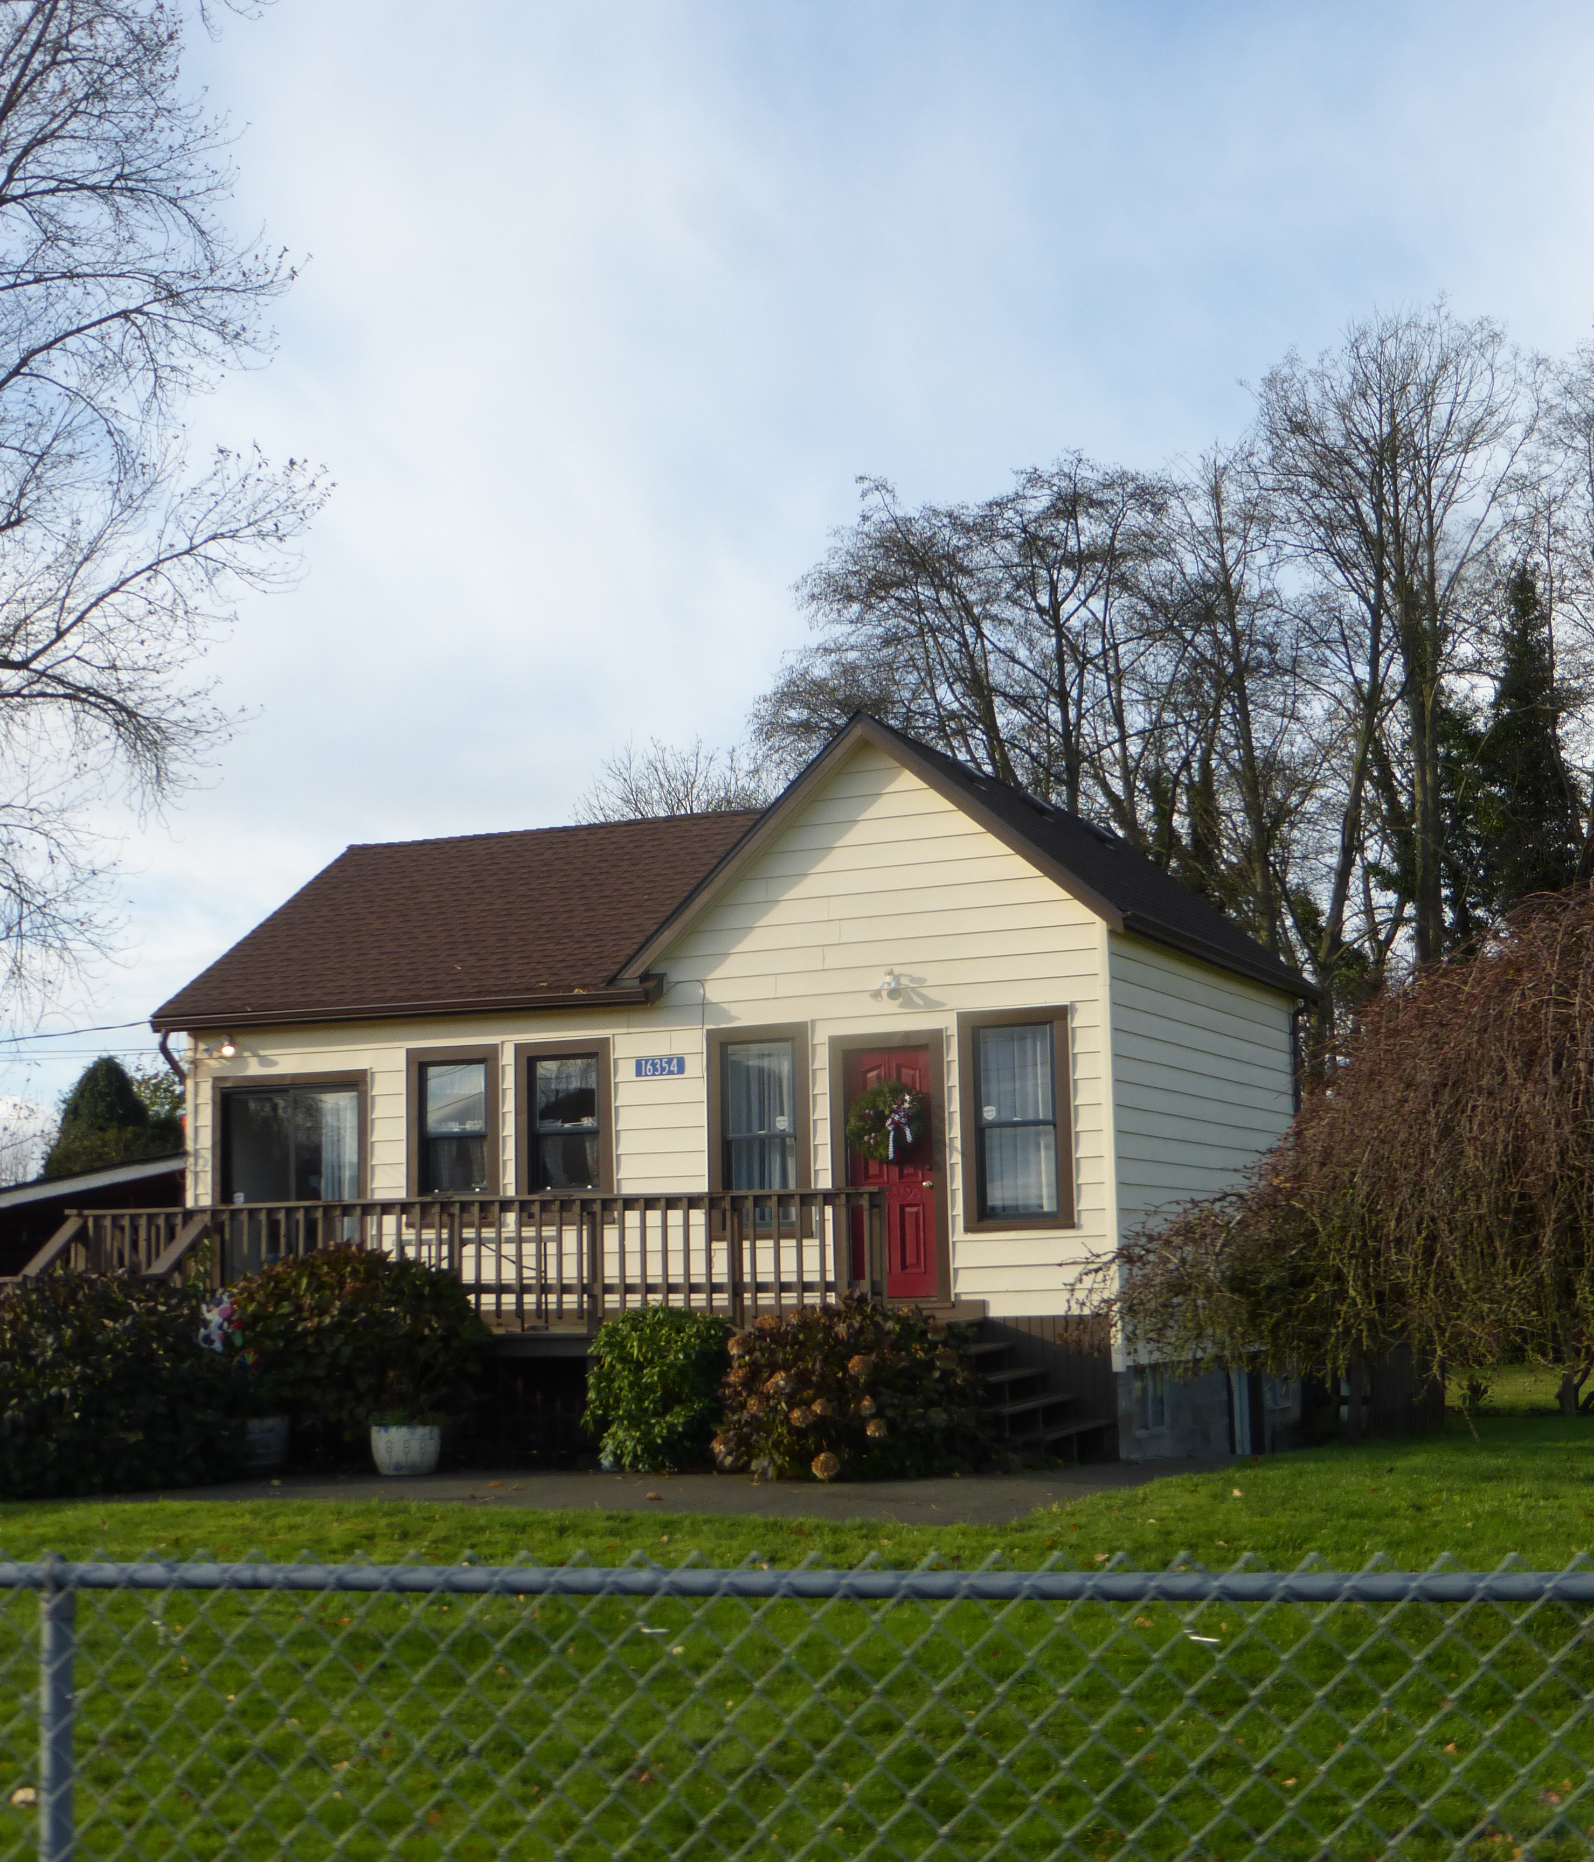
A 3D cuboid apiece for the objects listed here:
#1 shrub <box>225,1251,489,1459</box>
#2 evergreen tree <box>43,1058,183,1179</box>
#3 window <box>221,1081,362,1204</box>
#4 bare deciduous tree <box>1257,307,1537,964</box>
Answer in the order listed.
[{"bbox_3d":[-3.445,3.404,21.934,1.900,1.680,1.500,-4,-8,23],"label":"shrub"},{"bbox_3d":[-11.011,4.752,45.072,2.700,5.350,2.700,-4,-8,23],"label":"evergreen tree"},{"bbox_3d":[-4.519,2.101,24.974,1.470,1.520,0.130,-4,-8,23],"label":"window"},{"bbox_3d":[10.492,-1.974,48.577,4.900,18.340,4.900,-1,-7,0],"label":"bare deciduous tree"}]

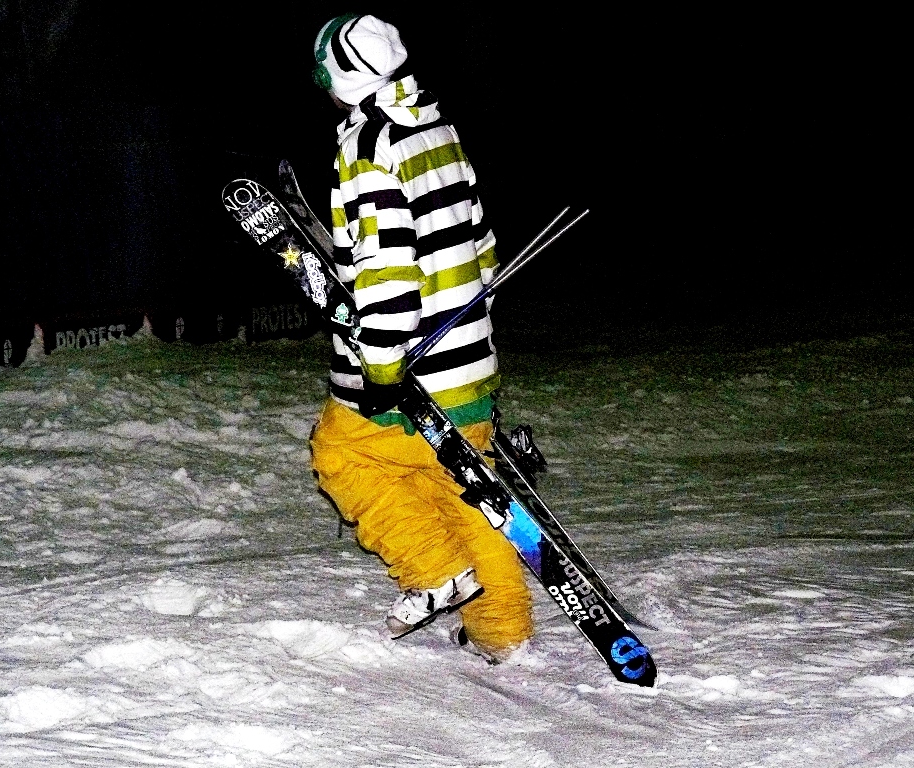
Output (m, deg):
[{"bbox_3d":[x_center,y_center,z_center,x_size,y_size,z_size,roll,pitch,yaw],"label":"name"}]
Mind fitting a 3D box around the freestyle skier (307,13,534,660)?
[{"bbox_3d":[-0.096,-0.123,8.900,0.620,1.720,0.580,2,4,37],"label":"freestyle skier"}]

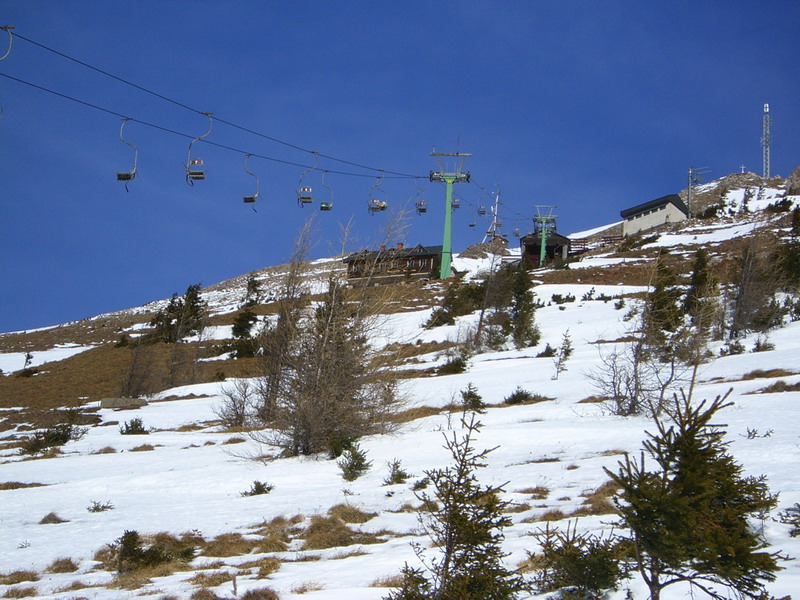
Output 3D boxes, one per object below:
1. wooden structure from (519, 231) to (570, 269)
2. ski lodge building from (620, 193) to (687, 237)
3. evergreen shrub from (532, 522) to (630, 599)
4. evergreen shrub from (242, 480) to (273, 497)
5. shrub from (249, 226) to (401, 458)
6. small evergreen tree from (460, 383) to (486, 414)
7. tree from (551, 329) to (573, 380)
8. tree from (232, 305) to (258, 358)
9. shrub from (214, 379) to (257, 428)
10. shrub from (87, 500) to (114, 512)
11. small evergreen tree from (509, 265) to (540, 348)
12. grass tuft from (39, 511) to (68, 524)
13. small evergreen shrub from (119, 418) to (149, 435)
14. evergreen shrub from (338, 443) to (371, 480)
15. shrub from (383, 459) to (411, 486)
[{"bbox_3d":[20.634,-7.130,373.000,7.000,5.000,6.500,1,-16,4],"label":"wooden structure"},{"bbox_3d":[37.840,-12.533,392.000,4.300,3.800,10.300,15,-21,-38],"label":"ski lodge building"},{"bbox_3d":[1.754,2.557,26.000,1.000,0.720,0.950,2,-16,0],"label":"evergreen shrub"},{"bbox_3d":[-2.070,2.719,38.000,0.462,0.239,0.378,2,-15,0],"label":"evergreen shrub"},{"bbox_3d":[-1.559,0.876,57.000,3.400,5.100,3.200,2,-16,0],"label":"shrub"},{"bbox_3d":[1.790,2.444,66.000,0.650,0.750,0.650,2,-16,0],"label":"small evergreen tree"},{"bbox_3d":[4.230,1.427,69.000,0.576,1.410,0.519,2,-15,0],"label":"tree"},{"bbox_3d":[-6.782,1.378,115.000,1.200,2.300,1.200,2,-16,0],"label":"tree"},{"bbox_3d":[-3.684,2.318,59.000,0.941,1.159,0.847,2,-15,0],"label":"shrub"},{"bbox_3d":[-4.206,2.900,37.000,0.393,0.174,0.326,2,-15,0],"label":"shrub"},{"bbox_3d":[4.159,0.217,88.000,1.069,2.905,1.015,2,-15,0],"label":"small evergreen tree"},{"bbox_3d":[-3.814,2.394,29.000,0.330,0.170,0.310,0,-14,0],"label":"grass tuft"},{"bbox_3d":[-5.968,2.833,59.000,0.672,0.371,0.605,2,-15,0],"label":"small evergreen shrub"},{"bbox_3d":[-0.674,2.391,39.000,0.474,0.582,0.450,2,-15,0],"label":"evergreen shrub"},{"bbox_3d":[-0.059,2.882,44.000,0.470,0.440,0.450,2,-16,0],"label":"shrub"}]

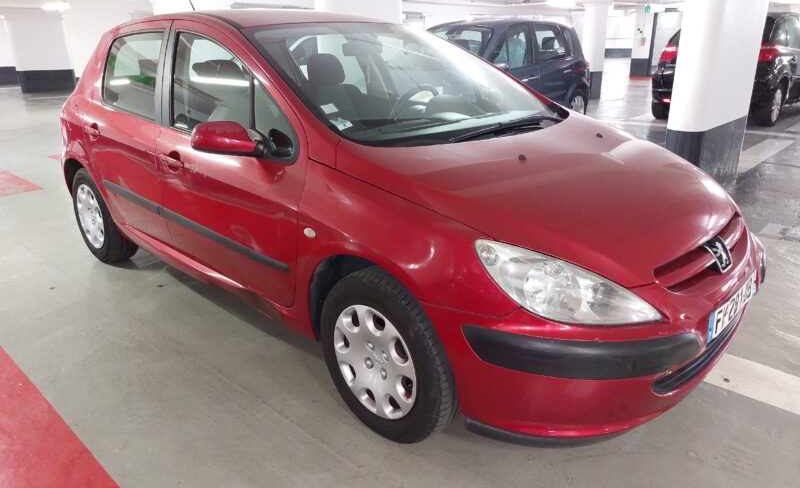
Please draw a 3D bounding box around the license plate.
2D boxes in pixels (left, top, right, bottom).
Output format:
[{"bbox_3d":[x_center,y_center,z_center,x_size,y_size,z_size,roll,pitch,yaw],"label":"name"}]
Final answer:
[{"bbox_3d":[1.133,0.201,1.967,0.020,0.110,0.520,9,20,43],"label":"license plate"}]

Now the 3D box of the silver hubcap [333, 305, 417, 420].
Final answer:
[{"bbox_3d":[-0.091,0.413,2.033,0.414,0.414,0.050,18,26,42],"label":"silver hubcap"}]

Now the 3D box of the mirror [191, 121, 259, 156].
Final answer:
[{"bbox_3d":[-0.654,-0.406,2.195,0.145,0.125,0.195,17,25,40],"label":"mirror"}]

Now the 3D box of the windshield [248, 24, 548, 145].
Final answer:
[{"bbox_3d":[0.047,-0.794,2.707,1.440,0.130,1.060,-19,54,-44],"label":"windshield"}]

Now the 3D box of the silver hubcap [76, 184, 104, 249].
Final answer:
[{"bbox_3d":[-1.985,-0.176,3.725,0.414,0.414,0.050,17,25,40],"label":"silver hubcap"}]

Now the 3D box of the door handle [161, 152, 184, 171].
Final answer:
[{"bbox_3d":[-1.064,-0.393,2.692,0.200,0.085,0.055,17,26,41],"label":"door handle"}]

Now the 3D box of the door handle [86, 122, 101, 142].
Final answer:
[{"bbox_3d":[-1.747,-0.645,3.296,0.190,0.085,0.055,17,26,41],"label":"door handle"}]

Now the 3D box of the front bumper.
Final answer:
[{"bbox_3d":[0.906,0.205,2.158,0.630,0.480,1.700,17,26,41],"label":"front bumper"}]

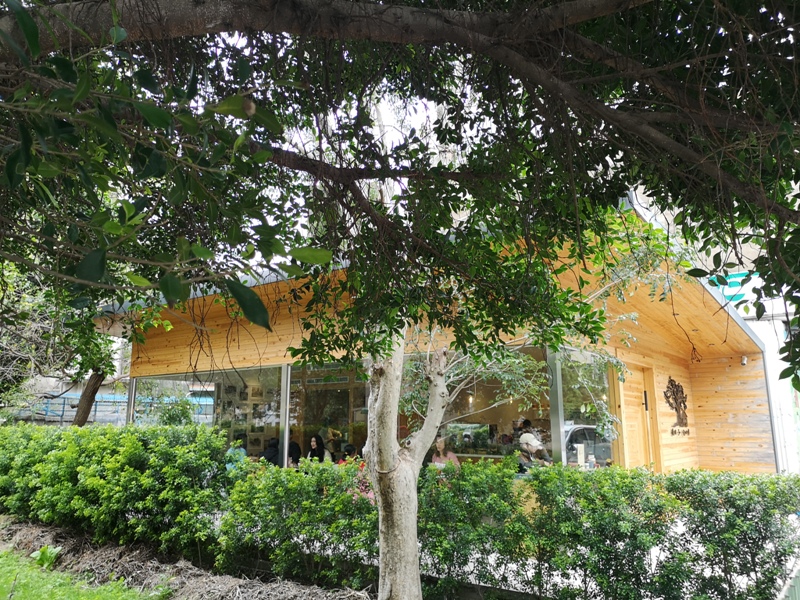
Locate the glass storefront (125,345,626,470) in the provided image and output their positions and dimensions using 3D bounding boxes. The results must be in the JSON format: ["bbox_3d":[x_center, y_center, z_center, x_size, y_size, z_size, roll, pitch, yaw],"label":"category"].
[{"bbox_3d":[-1.055,2.180,9.727,8.250,2.200,2.000,-9,-14,36],"label":"glass storefront"}]

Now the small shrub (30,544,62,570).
[{"bbox_3d":[-3.536,2.563,6.264,0.290,0.240,0.260,0,-11,0],"label":"small shrub"}]

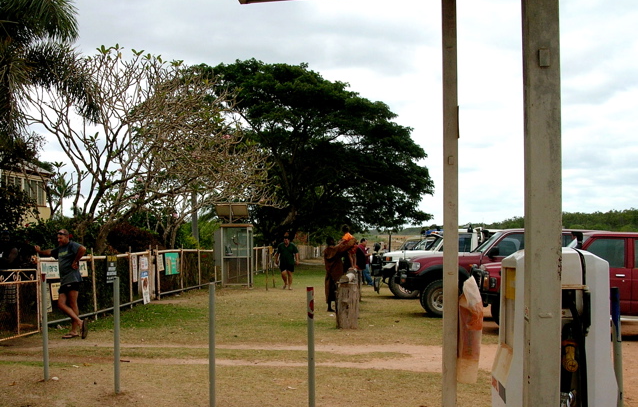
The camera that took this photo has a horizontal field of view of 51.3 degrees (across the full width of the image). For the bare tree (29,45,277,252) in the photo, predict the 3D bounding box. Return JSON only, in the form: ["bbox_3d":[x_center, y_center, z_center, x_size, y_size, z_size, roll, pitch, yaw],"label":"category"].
[{"bbox_3d":[-4.287,-0.803,17.067,6.350,6.666,5.800,0,-3,0],"label":"bare tree"}]

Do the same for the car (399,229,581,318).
[{"bbox_3d":[4.170,1.467,14.611,4.950,1.870,1.920,0,-3,3],"label":"car"}]

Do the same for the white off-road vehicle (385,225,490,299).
[{"bbox_3d":[4.220,1.620,18.900,4.950,1.950,1.800,0,-3,-4],"label":"white off-road vehicle"}]

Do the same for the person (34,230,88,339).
[{"bbox_3d":[-4.258,1.325,11.080,0.700,1.778,0.650,2,-4,-37],"label":"person"}]

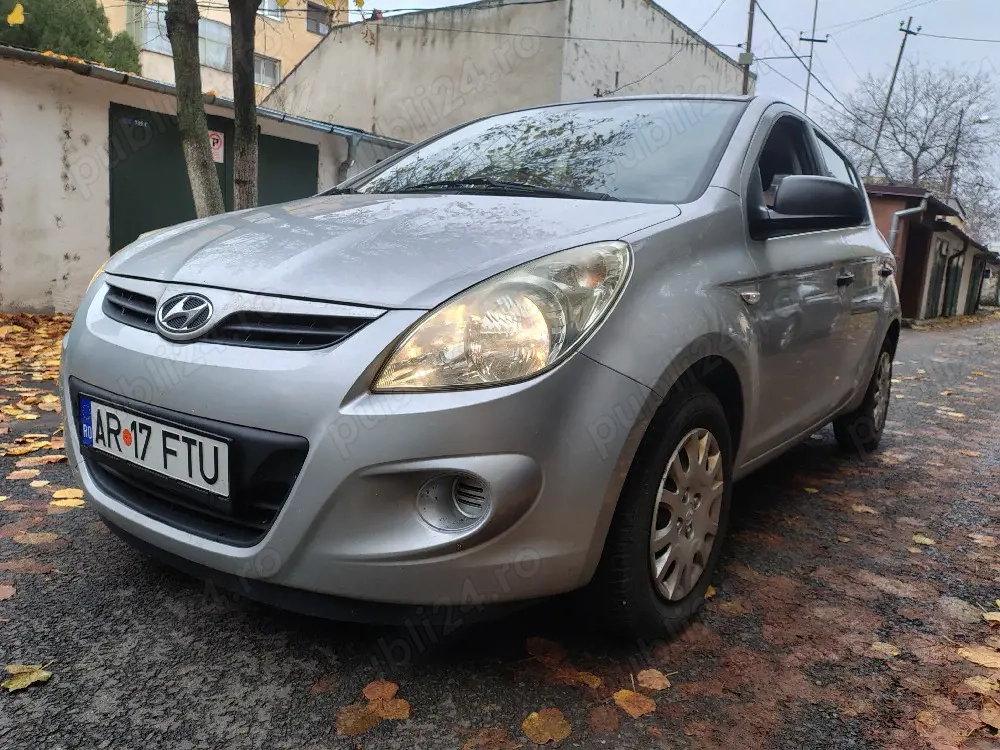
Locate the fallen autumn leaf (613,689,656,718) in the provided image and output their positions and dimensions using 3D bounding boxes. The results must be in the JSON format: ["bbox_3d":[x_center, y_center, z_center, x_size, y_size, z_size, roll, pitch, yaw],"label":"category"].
[{"bbox_3d":[0.272,0.659,1.455,0.062,0.008,0.089,-2,9,-25],"label":"fallen autumn leaf"}]

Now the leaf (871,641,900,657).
[{"bbox_3d":[0.900,0.642,1.693,0.037,0.008,0.067,-3,9,-27],"label":"leaf"}]

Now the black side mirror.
[{"bbox_3d":[0.906,-0.478,2.110,0.245,0.180,0.220,8,10,36],"label":"black side mirror"}]

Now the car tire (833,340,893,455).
[{"bbox_3d":[1.913,0.075,3.778,0.188,0.600,0.600,8,10,36],"label":"car tire"}]

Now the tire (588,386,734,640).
[{"bbox_3d":[0.393,0.318,1.777,0.188,0.600,0.600,8,10,36],"label":"tire"}]

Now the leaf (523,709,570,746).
[{"bbox_3d":[0.090,0.666,1.372,0.083,0.008,0.106,5,9,20],"label":"leaf"}]

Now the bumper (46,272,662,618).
[{"bbox_3d":[-0.531,0.118,1.767,1.690,0.600,0.640,8,10,36],"label":"bumper"}]

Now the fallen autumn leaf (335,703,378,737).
[{"bbox_3d":[-0.271,0.655,1.380,0.078,0.008,0.101,0,8,-14],"label":"fallen autumn leaf"}]

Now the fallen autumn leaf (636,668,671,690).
[{"bbox_3d":[0.335,0.649,1.539,0.062,0.008,0.073,9,11,42],"label":"fallen autumn leaf"}]

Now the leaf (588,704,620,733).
[{"bbox_3d":[0.202,0.665,1.398,0.061,0.008,0.090,3,8,7],"label":"leaf"}]

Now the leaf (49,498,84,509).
[{"bbox_3d":[-1.532,0.454,2.561,0.122,0.008,0.074,4,9,19],"label":"leaf"}]

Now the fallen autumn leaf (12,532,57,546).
[{"bbox_3d":[-1.431,0.504,2.228,0.127,0.008,0.082,1,8,-7],"label":"fallen autumn leaf"}]

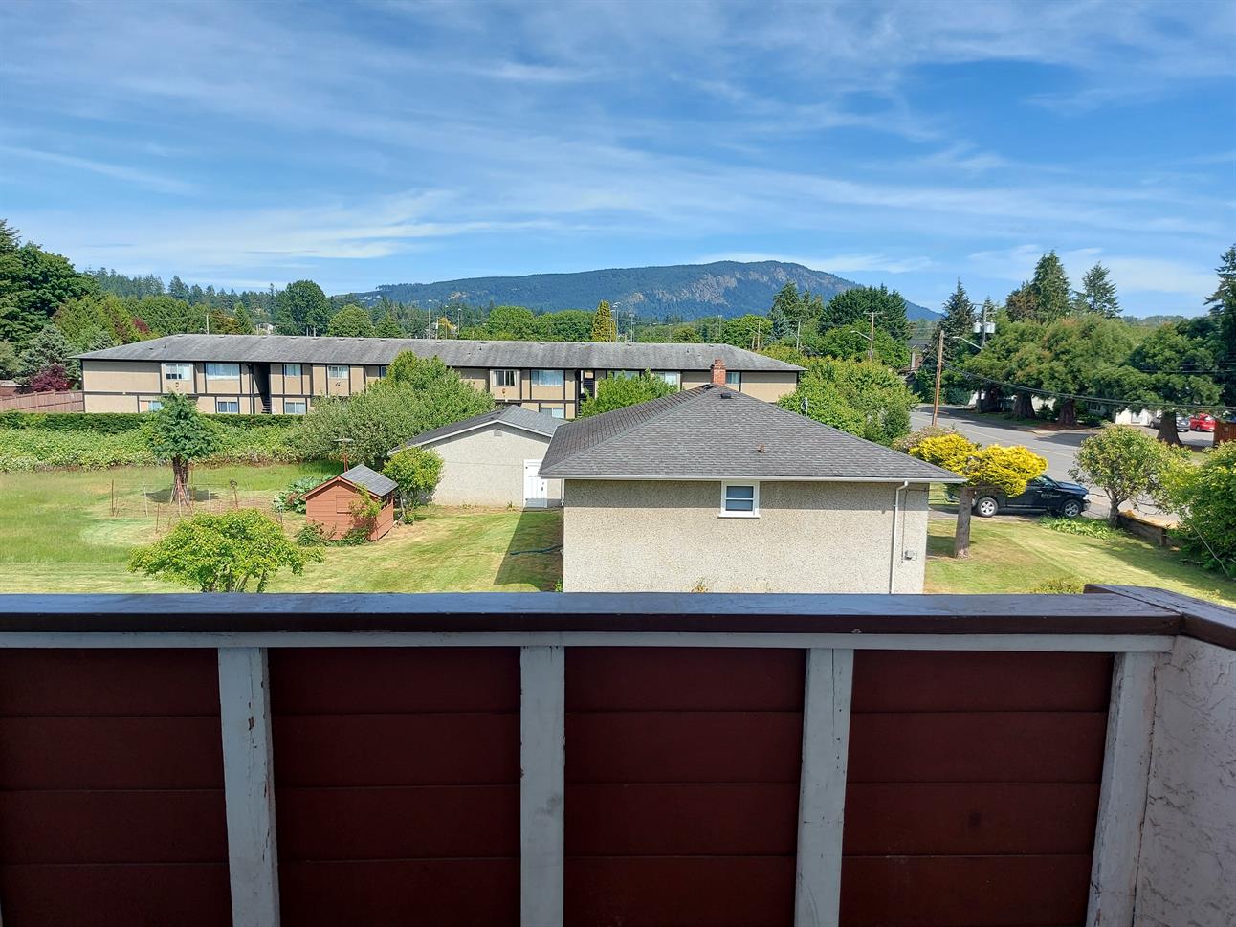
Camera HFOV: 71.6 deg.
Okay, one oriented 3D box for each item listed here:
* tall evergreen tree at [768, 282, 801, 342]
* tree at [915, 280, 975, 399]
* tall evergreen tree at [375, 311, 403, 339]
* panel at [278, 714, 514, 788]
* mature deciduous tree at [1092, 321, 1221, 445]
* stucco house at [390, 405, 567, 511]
[{"bbox_3d":[33.454,-26.257,172.981,6.487,20.182,6.163,2,8,11],"label":"tall evergreen tree"},{"bbox_3d":[45.411,-16.892,118.728,7.755,16.579,7.368,4,8,20],"label":"tree"},{"bbox_3d":[-47.536,-24.834,178.363,5.617,13.836,5.337,-1,8,-15],"label":"tall evergreen tree"},{"bbox_3d":[-0.467,0.606,1.822,0.520,0.164,0.022,1,7,-2],"label":"panel"},{"bbox_3d":[41.444,-6.159,65.698,8.206,9.528,9.300,6,9,32],"label":"mature deciduous tree"},{"bbox_3d":[-5.218,-0.575,40.070,8.700,3.680,9.450,0,7,-3],"label":"stucco house"}]

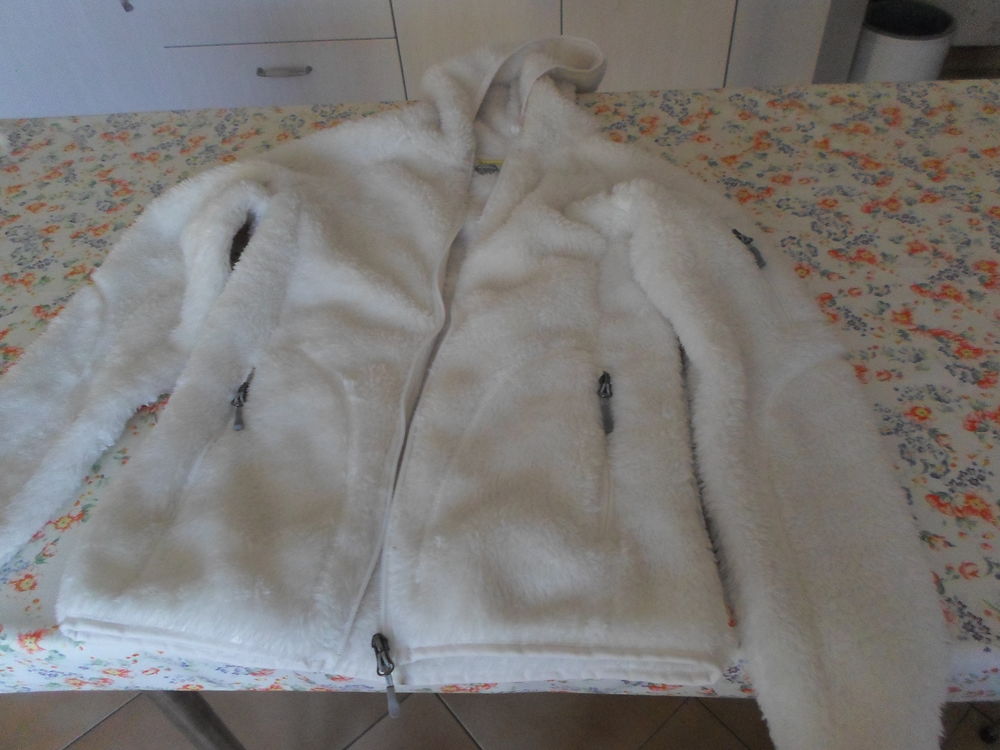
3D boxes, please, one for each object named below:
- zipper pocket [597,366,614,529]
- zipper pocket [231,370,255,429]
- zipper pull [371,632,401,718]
[{"bbox_3d":[0.081,0.054,0.550,0.012,0.011,0.143,1,49,7],"label":"zipper pocket"},{"bbox_3d":[-0.216,0.020,0.610,0.011,0.011,0.060,-4,51,2],"label":"zipper pocket"},{"bbox_3d":[-0.073,0.192,0.462,0.011,0.011,0.049,-13,65,-7],"label":"zipper pull"}]

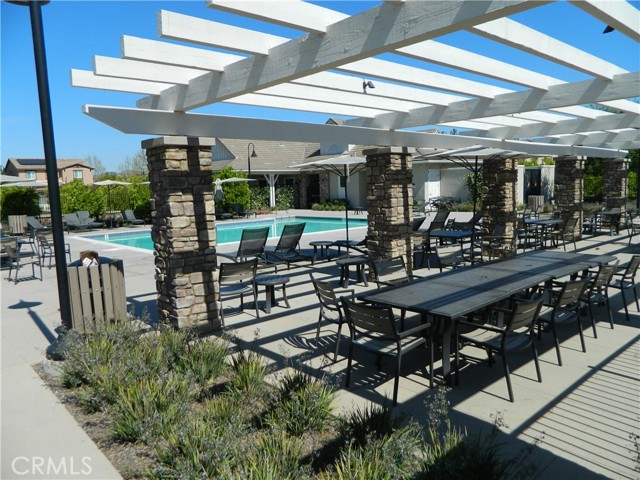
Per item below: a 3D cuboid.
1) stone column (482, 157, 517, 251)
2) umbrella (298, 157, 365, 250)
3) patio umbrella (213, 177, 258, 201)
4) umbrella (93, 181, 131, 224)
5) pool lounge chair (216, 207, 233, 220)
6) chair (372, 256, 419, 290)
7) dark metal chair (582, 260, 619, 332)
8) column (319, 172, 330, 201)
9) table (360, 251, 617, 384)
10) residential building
[{"bbox_3d":[4.440,-0.830,11.426,0.680,2.500,0.680,-8,9,-41],"label":"stone column"},{"bbox_3d":[0.677,-0.825,11.507,2.850,2.680,2.850,-2,7,0],"label":"umbrella"},{"bbox_3d":[-5.507,-2.674,29.973,2.300,2.650,2.300,-7,8,-40],"label":"patio umbrella"},{"bbox_3d":[-9.375,-1.561,20.650,1.750,2.180,1.750,-7,10,-40],"label":"umbrella"},{"bbox_3d":[-6.374,-1.781,29.954,1.700,0.940,0.690,4,9,43],"label":"pool lounge chair"},{"bbox_3d":[1.092,0.710,6.022,0.590,0.880,0.590,-7,10,-40],"label":"chair"},{"bbox_3d":[3.347,0.697,5.826,0.590,0.880,0.590,-7,10,-40],"label":"dark metal chair"},{"bbox_3d":[0.365,-4.078,38.959,0.680,3.050,0.680,-7,8,-40],"label":"column"},{"bbox_3d":[2.371,0.791,5.853,4.200,0.720,1.050,-7,10,-40],"label":"table"},{"bbox_3d":[-41.710,-9.012,71.371,10.500,7.000,9.000,-7,10,-40],"label":"residential building"}]

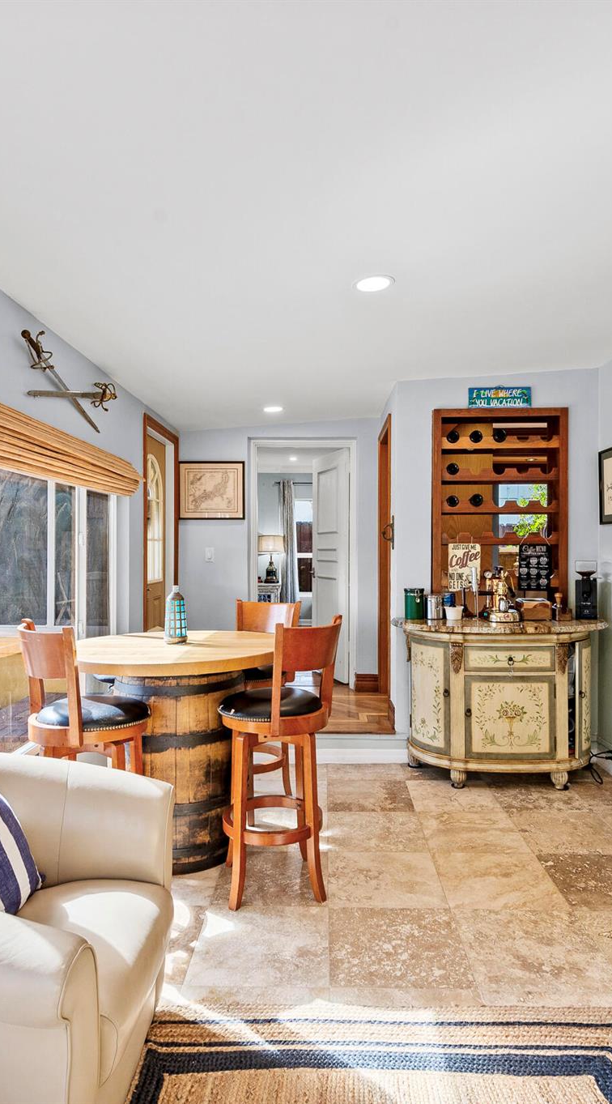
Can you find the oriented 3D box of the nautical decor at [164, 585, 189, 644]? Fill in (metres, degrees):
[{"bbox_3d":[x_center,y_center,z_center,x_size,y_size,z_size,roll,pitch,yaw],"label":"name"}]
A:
[{"bbox_3d":[-0.612,0.295,3.050,0.115,0.272,0.115,0,0,0],"label":"nautical decor"}]

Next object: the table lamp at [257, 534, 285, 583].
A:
[{"bbox_3d":[-0.506,0.113,9.500,0.390,0.710,0.390,0,0,0],"label":"table lamp"}]

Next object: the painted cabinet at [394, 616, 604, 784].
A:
[{"bbox_3d":[1.172,0.893,3.860,1.310,0.925,0.520,0,0,1],"label":"painted cabinet"}]

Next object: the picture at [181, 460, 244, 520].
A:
[{"bbox_3d":[-0.791,-0.517,5.430,0.565,0.495,0.030,0,0,1],"label":"picture"}]

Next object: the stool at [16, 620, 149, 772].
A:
[{"bbox_3d":[-0.858,0.805,2.505,0.480,1.080,0.440,0,0,-44],"label":"stool"}]

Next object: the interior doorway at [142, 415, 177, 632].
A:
[{"bbox_3d":[-1.146,0.113,4.940,0.150,2.120,1.060,0,0,1],"label":"interior doorway"}]

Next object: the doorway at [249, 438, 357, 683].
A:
[{"bbox_3d":[-0.025,0.109,5.320,0.890,2.070,0.140,0,0,2],"label":"doorway"}]

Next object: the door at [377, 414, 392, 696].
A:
[{"bbox_3d":[0.625,0.107,4.780,0.110,2.070,0.930,0,0,2],"label":"door"}]

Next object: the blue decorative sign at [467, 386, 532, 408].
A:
[{"bbox_3d":[1.235,-0.987,4.110,0.412,0.150,0.025,0,0,1],"label":"blue decorative sign"}]

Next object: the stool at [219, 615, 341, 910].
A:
[{"bbox_3d":[-0.130,0.815,2.645,0.500,1.080,0.490,0,0,37],"label":"stool"}]

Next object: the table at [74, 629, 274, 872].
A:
[{"bbox_3d":[-0.583,0.893,2.975,0.990,0.923,0.990,0,0,1],"label":"table"}]

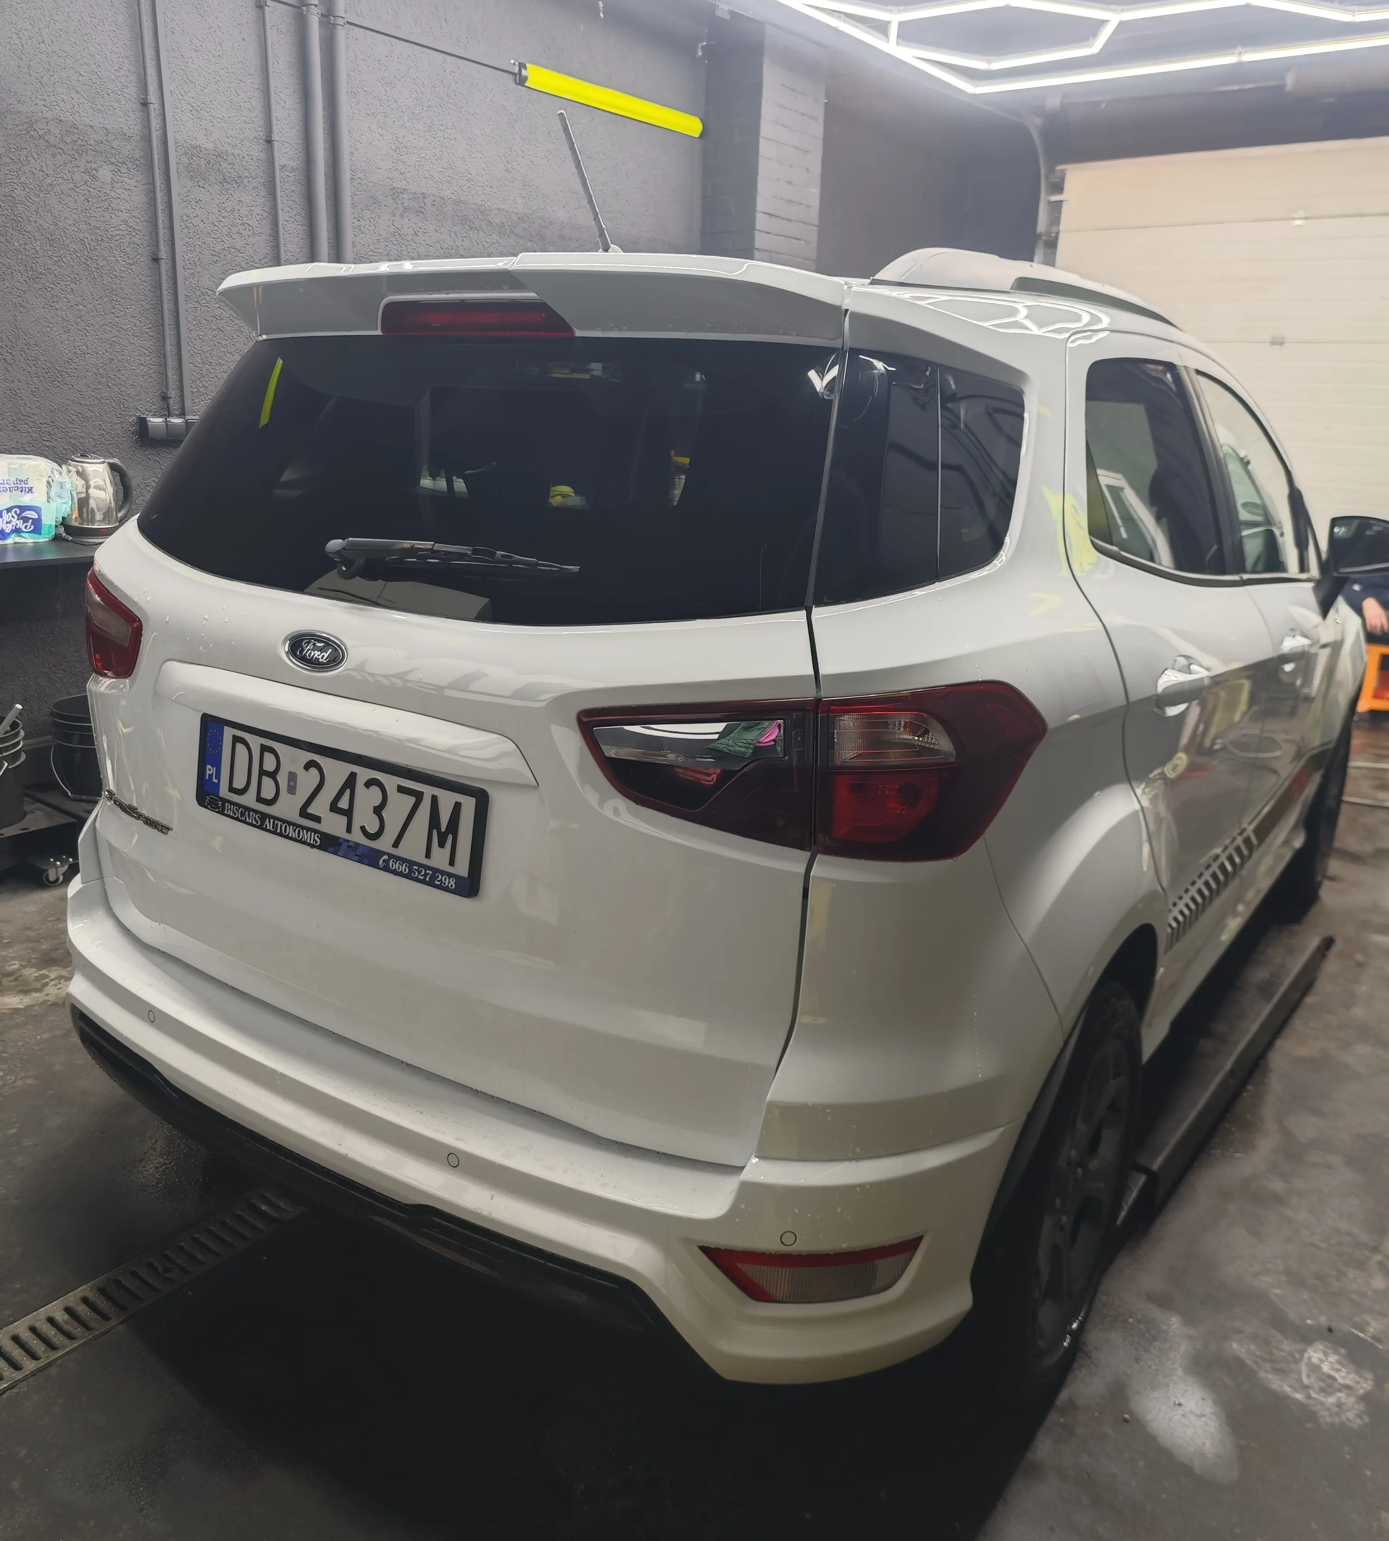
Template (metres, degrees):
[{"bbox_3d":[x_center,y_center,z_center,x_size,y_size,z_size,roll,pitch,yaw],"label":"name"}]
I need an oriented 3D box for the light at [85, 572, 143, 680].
[{"bbox_3d":[-0.896,-0.247,1.955,0.112,0.195,0.493,-9,19,-32],"label":"light"}]

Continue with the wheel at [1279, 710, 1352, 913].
[{"bbox_3d":[1.857,0.043,3.788,0.210,0.640,0.640,13,19,32],"label":"wheel"}]

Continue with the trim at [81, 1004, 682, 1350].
[{"bbox_3d":[-0.513,0.510,1.661,1.220,0.130,0.130,13,19,32],"label":"trim"}]

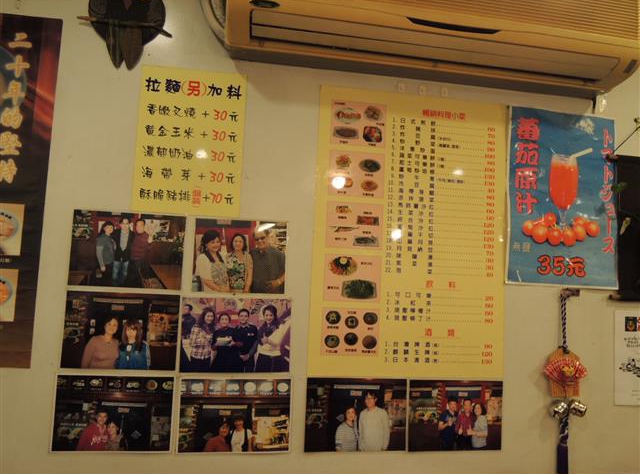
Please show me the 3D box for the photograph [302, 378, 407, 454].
[{"bbox_3d":[0.074,0.354,0.880,0.204,0.141,0.004,3,-4,-8],"label":"photograph"}]

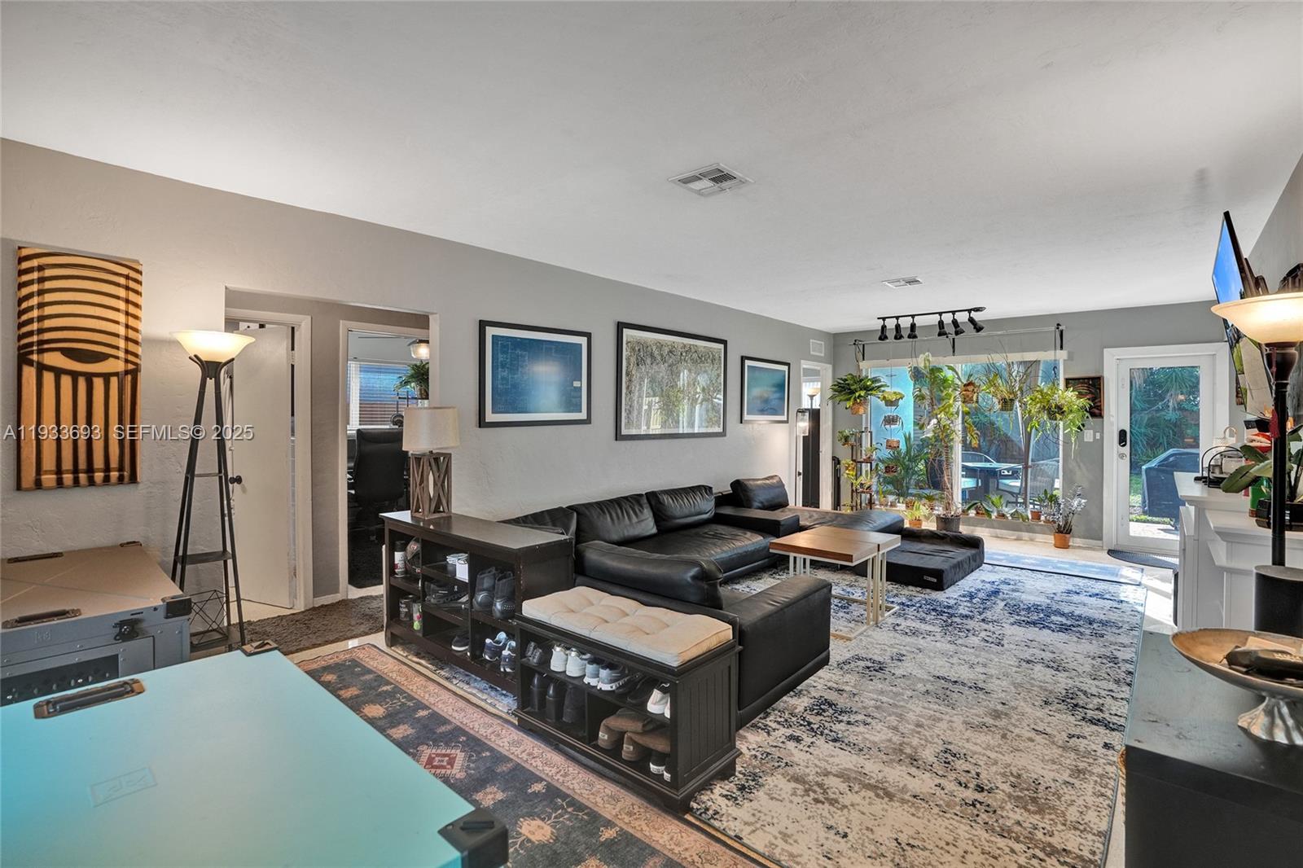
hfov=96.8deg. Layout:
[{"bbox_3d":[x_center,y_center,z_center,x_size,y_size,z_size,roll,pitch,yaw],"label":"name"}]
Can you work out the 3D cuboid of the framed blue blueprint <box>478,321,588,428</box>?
[{"bbox_3d":[-0.818,-0.426,4.297,0.035,0.733,1.012,1,2,42],"label":"framed blue blueprint"}]

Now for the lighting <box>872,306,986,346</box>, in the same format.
[{"bbox_3d":[3.109,-1.209,6.478,1.120,0.280,0.180,1,2,39],"label":"lighting"}]

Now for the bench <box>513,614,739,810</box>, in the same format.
[{"bbox_3d":[-0.134,1.003,2.394,0.930,0.584,0.373,1,2,41],"label":"bench"}]

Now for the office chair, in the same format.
[{"bbox_3d":[-3.080,0.563,6.573,0.660,1.223,0.680,-1,2,-35],"label":"office chair"}]

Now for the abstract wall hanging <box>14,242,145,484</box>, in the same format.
[{"bbox_3d":[-2.593,-0.284,2.637,0.030,1.053,0.399,1,2,43],"label":"abstract wall hanging"}]

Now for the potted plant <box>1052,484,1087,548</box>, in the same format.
[{"bbox_3d":[4.416,0.870,6.110,0.365,0.666,0.340,1,2,41],"label":"potted plant"}]

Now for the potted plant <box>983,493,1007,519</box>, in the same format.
[{"bbox_3d":[3.972,0.831,6.704,0.260,0.290,0.250,1,2,42],"label":"potted plant"}]

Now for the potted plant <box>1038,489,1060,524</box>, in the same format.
[{"bbox_3d":[4.376,0.791,6.365,0.223,0.375,0.200,1,2,41],"label":"potted plant"}]

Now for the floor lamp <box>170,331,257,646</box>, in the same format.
[{"bbox_3d":[-2.091,0.408,2.780,0.420,1.766,0.420,1,2,43],"label":"floor lamp"}]

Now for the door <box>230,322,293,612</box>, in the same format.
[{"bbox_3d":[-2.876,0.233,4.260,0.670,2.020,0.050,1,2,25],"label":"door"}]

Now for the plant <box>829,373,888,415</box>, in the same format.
[{"bbox_3d":[2.677,-0.518,7.464,0.743,0.564,0.660,1,2,41],"label":"plant"}]

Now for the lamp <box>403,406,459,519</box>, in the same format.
[{"bbox_3d":[-1.324,0.162,3.501,0.310,0.667,0.300,1,2,42],"label":"lamp"}]

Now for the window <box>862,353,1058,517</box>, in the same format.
[{"bbox_3d":[3.648,-0.008,6.981,2.159,1.711,0.130,1,2,42],"label":"window"}]

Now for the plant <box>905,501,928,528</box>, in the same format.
[{"bbox_3d":[3.160,0.988,6.899,0.290,0.370,0.290,1,2,42],"label":"plant"}]

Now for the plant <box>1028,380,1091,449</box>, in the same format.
[{"bbox_3d":[4.252,-0.191,6.046,0.643,0.701,0.600,1,2,41],"label":"plant"}]

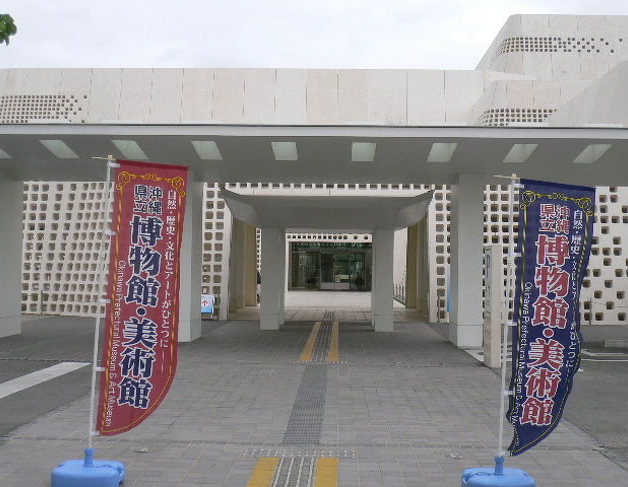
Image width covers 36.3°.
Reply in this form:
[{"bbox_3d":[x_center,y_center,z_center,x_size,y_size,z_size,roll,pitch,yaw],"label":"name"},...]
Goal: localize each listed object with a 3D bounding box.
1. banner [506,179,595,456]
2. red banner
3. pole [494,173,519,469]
[{"bbox_3d":[1.527,0.477,6.130,0.520,1.760,0.090,3,-1,-7],"label":"banner"},{"bbox_3d":[-1.092,0.346,6.130,0.520,1.760,0.060,3,-1,3],"label":"red banner"},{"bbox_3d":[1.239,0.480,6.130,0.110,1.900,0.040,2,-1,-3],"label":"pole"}]

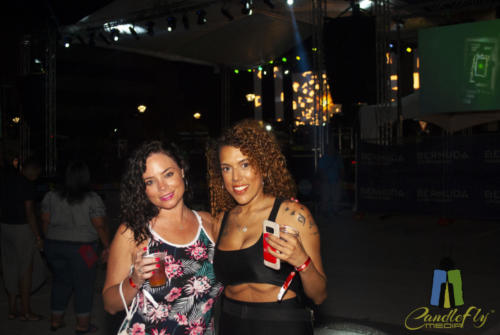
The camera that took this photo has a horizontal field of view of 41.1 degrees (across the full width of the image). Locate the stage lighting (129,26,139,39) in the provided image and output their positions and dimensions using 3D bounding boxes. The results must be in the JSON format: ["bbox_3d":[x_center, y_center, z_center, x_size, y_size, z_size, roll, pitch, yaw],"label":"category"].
[{"bbox_3d":[-3.680,-4.264,21.088,0.280,0.420,0.270,-47,25,-23],"label":"stage lighting"}]

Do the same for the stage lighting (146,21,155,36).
[{"bbox_3d":[-3.062,-4.278,20.544,0.280,0.420,0.320,0,34,-8],"label":"stage lighting"}]

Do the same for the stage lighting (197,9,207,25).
[{"bbox_3d":[-1.385,-4.313,19.071,0.300,0.380,0.380,0,27,2],"label":"stage lighting"}]

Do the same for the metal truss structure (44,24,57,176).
[{"bbox_3d":[-7.172,-2.157,24.000,0.380,5.850,0.380,2,2,43],"label":"metal truss structure"}]

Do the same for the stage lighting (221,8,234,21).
[{"bbox_3d":[-0.620,-4.216,18.398,0.420,0.280,0.270,42,-17,-22],"label":"stage lighting"}]

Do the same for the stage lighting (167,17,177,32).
[{"bbox_3d":[-2.341,-4.265,19.911,0.300,0.380,0.380,0,27,-1],"label":"stage lighting"}]

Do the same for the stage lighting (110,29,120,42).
[{"bbox_3d":[-4.371,-4.290,21.695,0.300,0.380,0.380,0,27,-6],"label":"stage lighting"}]

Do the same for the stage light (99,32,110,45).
[{"bbox_3d":[-4.947,-4.376,22.700,0.220,0.230,0.470,1,-25,32],"label":"stage light"}]

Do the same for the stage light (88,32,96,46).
[{"bbox_3d":[-6.252,-5.069,26.500,0.330,0.550,0.360,0,1,9],"label":"stage light"}]

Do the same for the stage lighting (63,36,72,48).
[{"bbox_3d":[-6.424,-4.400,23.500,0.300,0.380,0.380,0,27,-10],"label":"stage lighting"}]

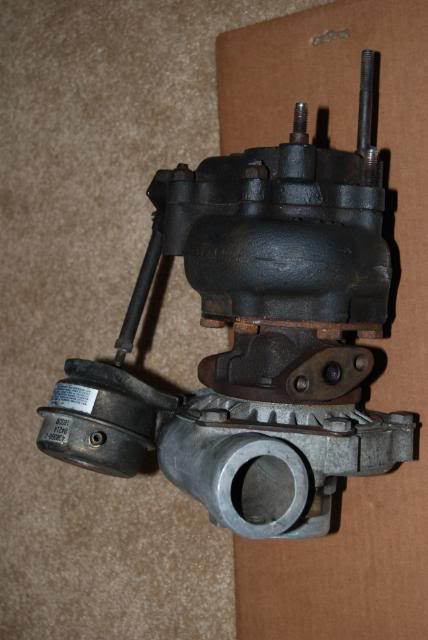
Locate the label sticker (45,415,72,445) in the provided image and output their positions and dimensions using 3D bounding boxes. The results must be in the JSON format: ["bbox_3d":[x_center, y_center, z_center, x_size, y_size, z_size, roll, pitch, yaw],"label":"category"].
[{"bbox_3d":[-0.086,0.060,0.607,0.019,0.002,0.014,6,74,42],"label":"label sticker"}]

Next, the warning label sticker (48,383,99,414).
[{"bbox_3d":[-0.080,0.043,0.615,0.038,0.007,0.015,5,73,46],"label":"warning label sticker"}]

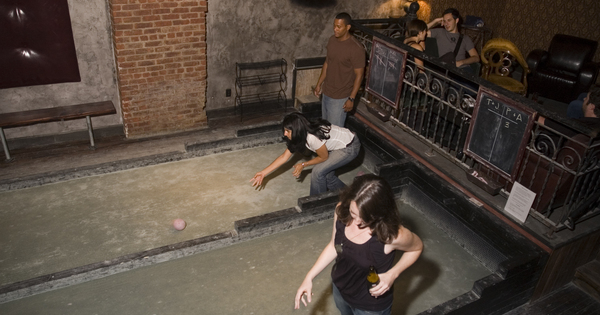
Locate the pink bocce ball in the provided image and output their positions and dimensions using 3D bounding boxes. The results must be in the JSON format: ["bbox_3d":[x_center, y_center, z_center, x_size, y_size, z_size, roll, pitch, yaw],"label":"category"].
[{"bbox_3d":[-1.110,0.624,4.159,0.107,0.107,0.107,3,29,-2],"label":"pink bocce ball"}]

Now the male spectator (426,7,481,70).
[{"bbox_3d":[1.732,-1.110,5.544,0.620,1.301,0.850,11,30,11],"label":"male spectator"}]

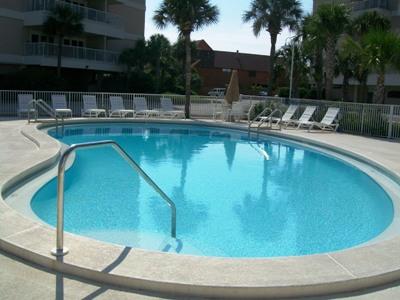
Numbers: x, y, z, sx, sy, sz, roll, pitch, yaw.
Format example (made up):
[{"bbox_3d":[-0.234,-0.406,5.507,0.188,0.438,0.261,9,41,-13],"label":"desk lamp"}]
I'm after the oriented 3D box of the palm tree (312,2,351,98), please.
[{"bbox_3d":[7.622,-5.284,25.002,2.500,6.880,2.500,2,8,0],"label":"palm tree"}]

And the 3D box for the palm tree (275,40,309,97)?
[{"bbox_3d":[7.594,-6.310,35.428,2.900,5.870,2.900,2,8,0],"label":"palm tree"}]

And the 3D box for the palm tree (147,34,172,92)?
[{"bbox_3d":[-4.111,-8.058,41.490,2.700,6.730,2.700,2,8,0],"label":"palm tree"}]

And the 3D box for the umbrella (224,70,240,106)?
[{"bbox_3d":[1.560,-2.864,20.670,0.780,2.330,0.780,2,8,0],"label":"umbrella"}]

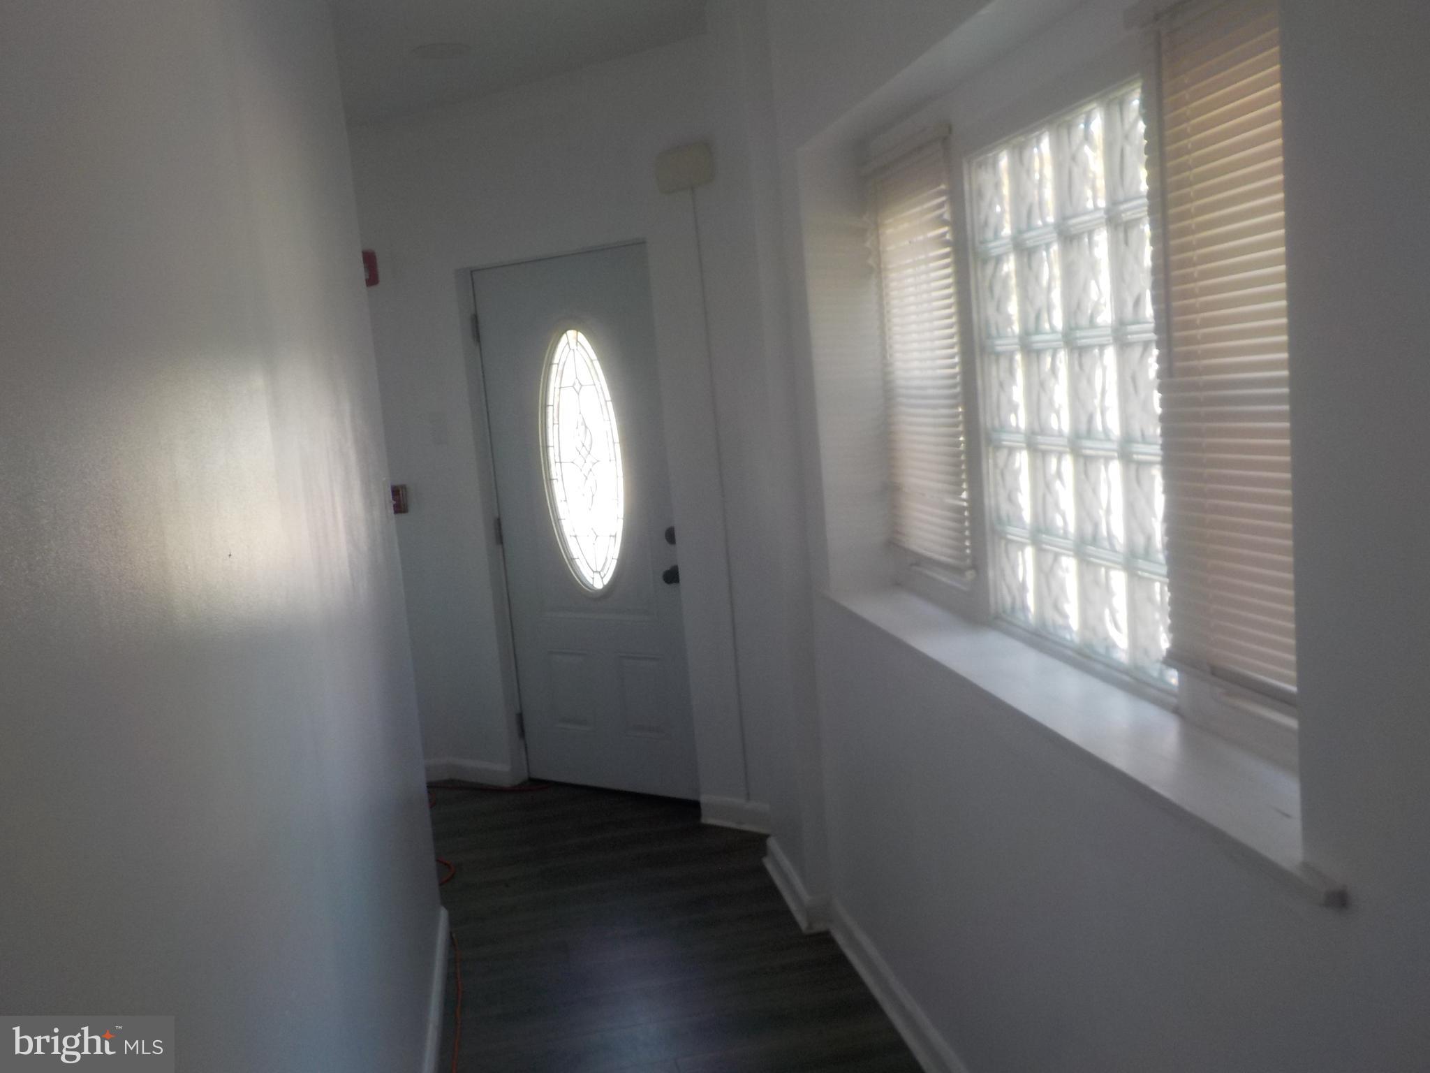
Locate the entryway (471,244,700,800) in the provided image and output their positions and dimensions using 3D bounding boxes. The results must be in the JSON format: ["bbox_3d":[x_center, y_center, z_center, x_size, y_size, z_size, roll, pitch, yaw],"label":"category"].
[{"bbox_3d":[-0.476,-0.019,4.746,0.912,2.071,0.071,0,9,34],"label":"entryway"}]

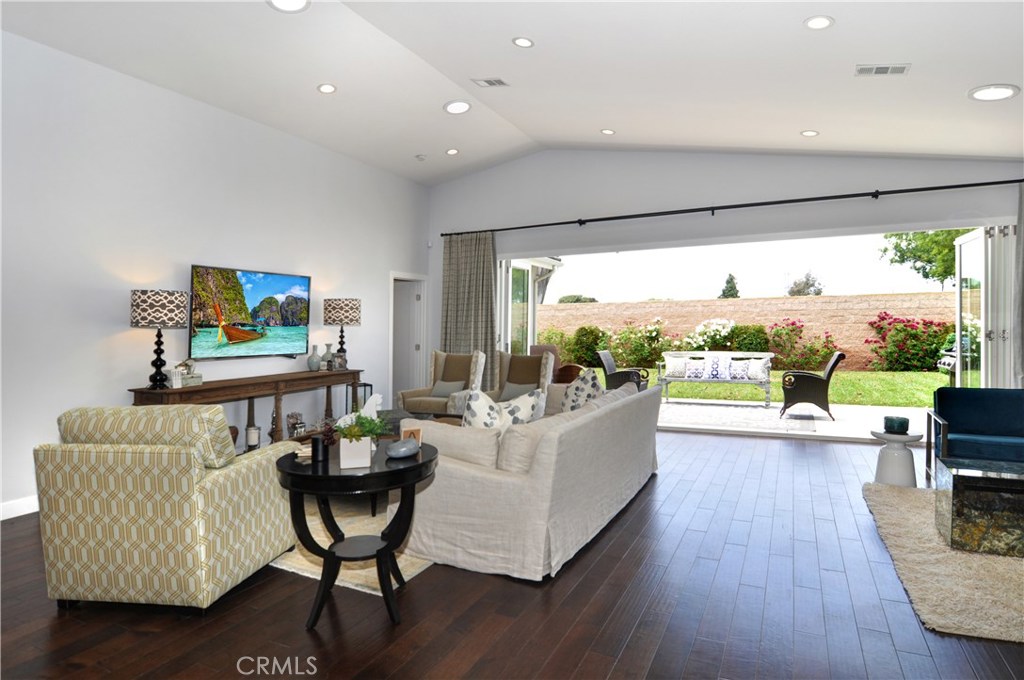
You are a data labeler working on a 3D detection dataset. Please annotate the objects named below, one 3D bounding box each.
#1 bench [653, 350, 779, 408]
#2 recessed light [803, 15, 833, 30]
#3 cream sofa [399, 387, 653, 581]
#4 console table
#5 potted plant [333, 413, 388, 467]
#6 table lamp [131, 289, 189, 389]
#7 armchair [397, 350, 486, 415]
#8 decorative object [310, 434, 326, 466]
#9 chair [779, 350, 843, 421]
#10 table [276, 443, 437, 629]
[{"bbox_3d":[3.718,0.697,9.392,1.880,0.940,0.620,0,1,24],"label":"bench"},{"bbox_3d":[2.105,-2.173,3.500,0.190,0.030,0.190,10,6,28],"label":"recessed light"},{"bbox_3d":[0.328,0.839,3.947,1.020,0.830,2.300,0,1,28],"label":"cream sofa"},{"bbox_3d":[-2.472,0.817,5.142,0.500,0.850,2.220,0,1,27],"label":"console table"},{"bbox_3d":[-0.674,0.440,2.274,0.225,0.220,0.180,-1,2,-9],"label":"potted plant"},{"bbox_3d":[-2.947,-0.013,4.269,0.390,0.820,0.390,1,2,29],"label":"table lamp"},{"bbox_3d":[-0.932,0.672,6.940,0.800,1.060,0.870,0,1,29],"label":"armchair"},{"bbox_3d":[-0.885,0.493,2.362,0.073,0.112,0.073,-1,2,0],"label":"decorative object"},{"bbox_3d":[4.429,0.653,7.663,0.890,0.980,0.660,1,2,21],"label":"chair"},{"bbox_3d":[-0.737,0.919,2.443,0.740,0.735,0.740,0,1,0],"label":"table"}]

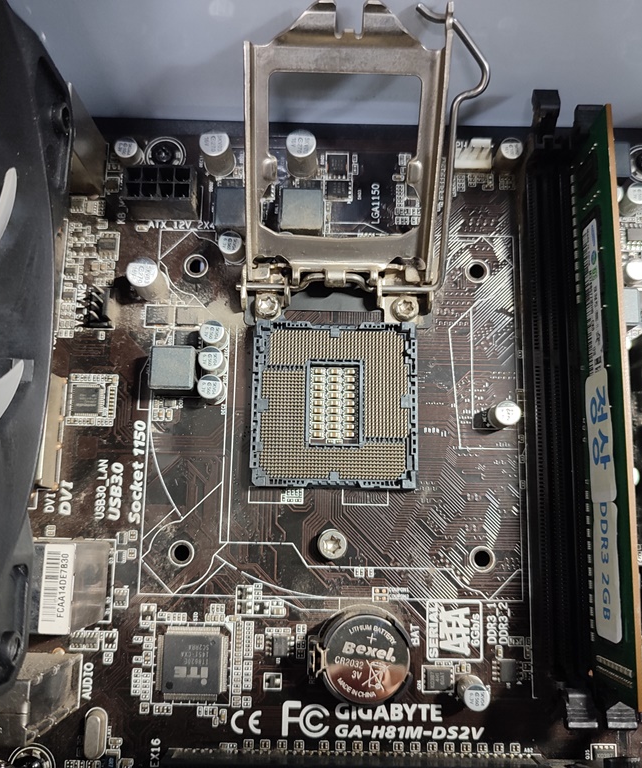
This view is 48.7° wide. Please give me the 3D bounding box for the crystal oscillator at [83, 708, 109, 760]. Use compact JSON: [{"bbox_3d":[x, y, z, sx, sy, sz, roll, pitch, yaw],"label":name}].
[{"bbox_3d":[-0.053,0.083,0.167,0.005,0.004,0.011,1,80,0],"label":"crystal oscillator"}]

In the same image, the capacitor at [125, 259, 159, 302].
[{"bbox_3d":[-0.044,-0.027,0.181,0.008,0.012,0.008,1,80,0],"label":"capacitor"}]

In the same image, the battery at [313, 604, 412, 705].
[{"bbox_3d":[0.011,0.065,0.170,0.021,0.004,0.021,1,80,0],"label":"battery"}]

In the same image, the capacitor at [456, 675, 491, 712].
[{"bbox_3d":[0.036,0.073,0.167,0.006,0.009,0.006,1,80,0],"label":"capacitor"}]

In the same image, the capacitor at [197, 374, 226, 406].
[{"bbox_3d":[-0.028,0.001,0.180,0.006,0.008,0.006,1,80,0],"label":"capacitor"}]

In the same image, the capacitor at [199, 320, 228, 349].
[{"bbox_3d":[-0.028,-0.013,0.183,0.006,0.007,0.006,1,80,0],"label":"capacitor"}]

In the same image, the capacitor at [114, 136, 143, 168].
[{"bbox_3d":[-0.052,-0.062,0.192,0.006,0.006,0.006,1,80,0],"label":"capacitor"}]

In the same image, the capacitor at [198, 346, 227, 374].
[{"bbox_3d":[-0.028,-0.006,0.182,0.006,0.007,0.006,1,80,0],"label":"capacitor"}]

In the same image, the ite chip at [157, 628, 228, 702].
[{"bbox_3d":[-0.031,0.068,0.172,0.016,0.002,0.016,1,80,0],"label":"ite chip"}]

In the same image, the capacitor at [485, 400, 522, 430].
[{"bbox_3d":[0.046,0.008,0.179,0.006,0.008,0.006,1,80,0],"label":"capacitor"}]

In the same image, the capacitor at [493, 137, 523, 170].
[{"bbox_3d":[0.051,-0.062,0.192,0.006,0.007,0.006,1,80,0],"label":"capacitor"}]

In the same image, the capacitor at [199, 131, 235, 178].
[{"bbox_3d":[-0.028,-0.062,0.189,0.008,0.011,0.008,1,80,0],"label":"capacitor"}]

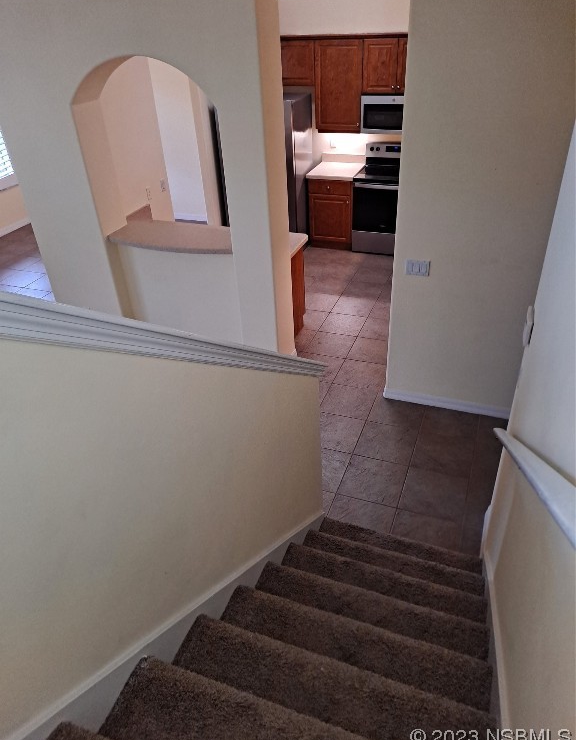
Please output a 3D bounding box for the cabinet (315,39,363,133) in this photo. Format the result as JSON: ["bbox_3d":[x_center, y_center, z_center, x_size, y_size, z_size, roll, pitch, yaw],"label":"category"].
[{"bbox_3d":[0.630,-3.305,6.428,0.545,0.972,0.336,10,36,19],"label":"cabinet"}]

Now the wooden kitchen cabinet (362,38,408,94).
[{"bbox_3d":[1.234,-3.377,6.093,0.770,0.549,0.336,10,36,19],"label":"wooden kitchen cabinet"}]

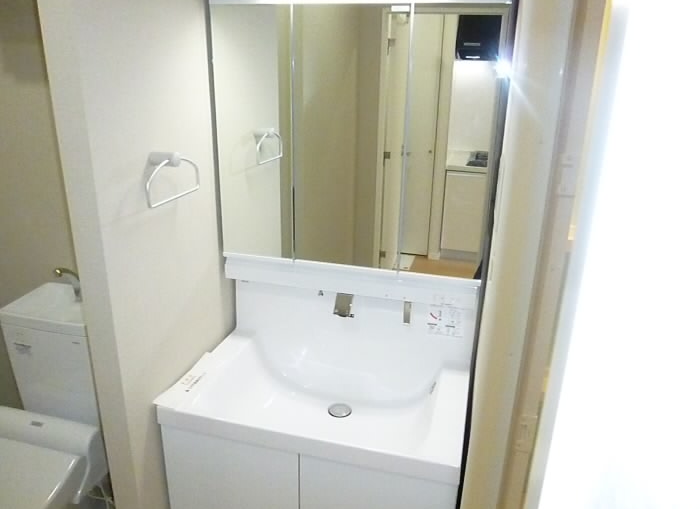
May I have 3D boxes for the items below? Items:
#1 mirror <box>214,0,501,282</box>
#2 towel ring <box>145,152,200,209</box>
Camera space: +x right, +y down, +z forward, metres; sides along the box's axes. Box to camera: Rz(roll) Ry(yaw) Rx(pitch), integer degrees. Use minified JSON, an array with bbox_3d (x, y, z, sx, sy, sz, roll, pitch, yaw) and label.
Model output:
[{"bbox_3d":[-0.004,-0.293,1.346,0.750,0.675,0.030,6,19,14],"label":"mirror"},{"bbox_3d":[-0.426,-0.184,1.172,0.066,0.113,0.205,6,19,14],"label":"towel ring"}]

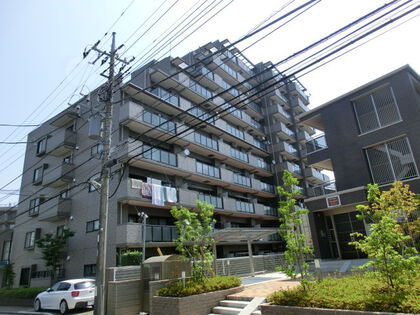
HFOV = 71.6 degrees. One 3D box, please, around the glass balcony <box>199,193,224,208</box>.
[{"bbox_3d":[0.106,4.016,26.504,0.300,1.072,3.760,-17,-22,33],"label":"glass balcony"}]

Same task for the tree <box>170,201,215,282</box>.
[{"bbox_3d":[-0.725,3.578,12.215,1.700,3.395,1.700,-4,-18,0],"label":"tree"}]

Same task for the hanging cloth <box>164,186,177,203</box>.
[{"bbox_3d":[-2.859,2.858,22.316,0.100,1.052,1.060,-17,-22,33],"label":"hanging cloth"}]

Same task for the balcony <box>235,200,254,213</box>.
[{"bbox_3d":[3.805,5.391,31.411,0.300,1.012,3.971,-17,-22,33],"label":"balcony"}]

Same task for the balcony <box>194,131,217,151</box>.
[{"bbox_3d":[-0.316,-1.406,28.288,0.300,1.072,3.760,-17,-22,33],"label":"balcony"}]

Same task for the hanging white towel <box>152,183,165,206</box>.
[{"bbox_3d":[-3.702,2.748,21.107,0.100,1.469,1.162,-17,-22,33],"label":"hanging white towel"}]

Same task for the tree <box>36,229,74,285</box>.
[{"bbox_3d":[-10.649,7.084,20.026,2.200,4.095,2.200,5,-21,-26],"label":"tree"}]

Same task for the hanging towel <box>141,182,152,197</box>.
[{"bbox_3d":[-4.342,2.283,20.359,0.100,0.849,0.893,-17,-22,33],"label":"hanging towel"}]

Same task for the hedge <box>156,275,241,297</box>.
[{"bbox_3d":[-0.482,4.845,11.001,2.900,0.500,1.500,11,-24,-38],"label":"hedge"}]

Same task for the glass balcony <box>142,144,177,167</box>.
[{"bbox_3d":[-3.802,-0.049,22.482,0.300,1.072,3.654,-17,-22,33],"label":"glass balcony"}]

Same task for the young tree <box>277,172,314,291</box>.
[{"bbox_3d":[2.292,1.977,7.927,0.850,3.200,0.850,-4,-18,0],"label":"young tree"}]

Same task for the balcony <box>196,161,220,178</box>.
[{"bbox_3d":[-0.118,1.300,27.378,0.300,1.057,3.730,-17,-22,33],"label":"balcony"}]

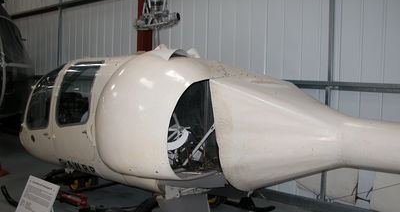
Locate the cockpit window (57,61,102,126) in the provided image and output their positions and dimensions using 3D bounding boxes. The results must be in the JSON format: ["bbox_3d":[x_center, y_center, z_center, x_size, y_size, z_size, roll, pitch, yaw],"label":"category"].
[{"bbox_3d":[-1.242,-0.127,4.159,0.600,0.670,0.150,5,-4,42],"label":"cockpit window"}]

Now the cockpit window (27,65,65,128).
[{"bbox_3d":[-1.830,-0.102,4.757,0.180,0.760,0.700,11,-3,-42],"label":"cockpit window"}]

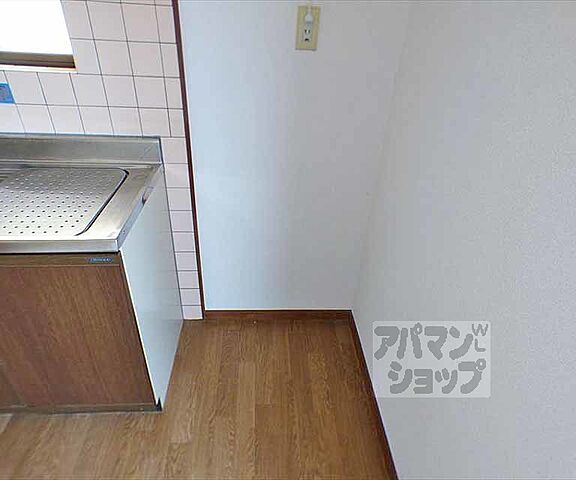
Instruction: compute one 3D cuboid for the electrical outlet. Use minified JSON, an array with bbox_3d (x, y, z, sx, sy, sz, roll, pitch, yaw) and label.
[{"bbox_3d":[0.065,-0.678,1.115,0.070,0.120,0.012,0,31,-5],"label":"electrical outlet"}]

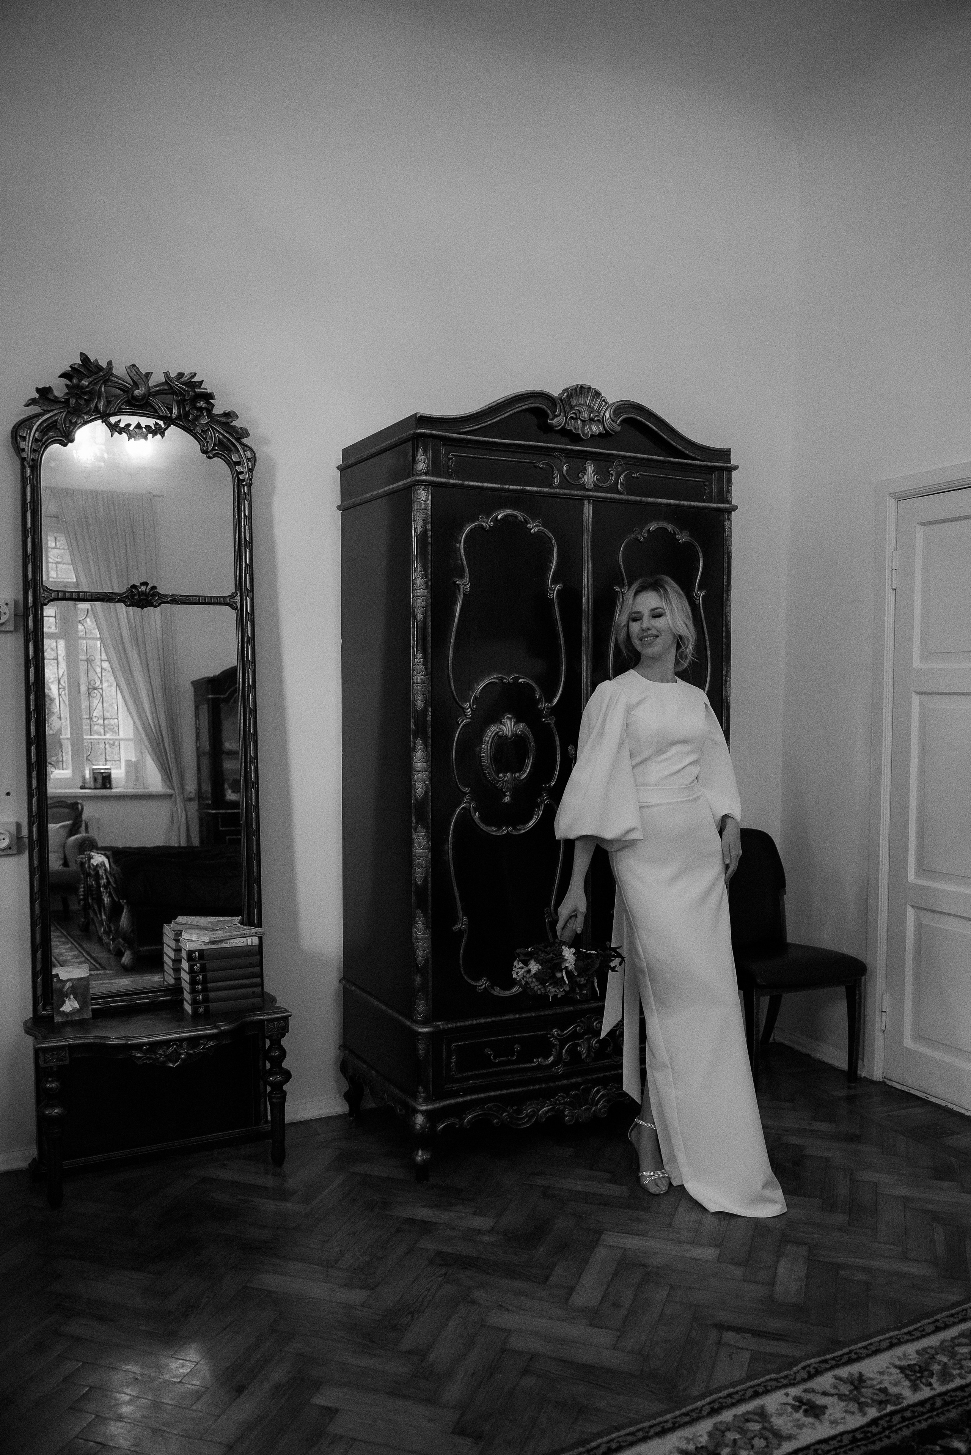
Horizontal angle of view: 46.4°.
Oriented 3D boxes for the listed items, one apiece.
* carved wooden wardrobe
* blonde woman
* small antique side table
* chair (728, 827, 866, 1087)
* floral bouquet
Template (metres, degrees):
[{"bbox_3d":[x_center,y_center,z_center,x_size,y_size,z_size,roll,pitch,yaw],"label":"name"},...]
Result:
[{"bbox_3d":[0.164,0.126,3.673,1.122,2.308,0.619,-1,3,-28],"label":"carved wooden wardrobe"},{"bbox_3d":[0.528,0.429,3.234,0.570,1.740,0.480,0,2,-14],"label":"blonde woman"},{"bbox_3d":[-0.951,1.068,3.305,0.705,0.448,0.315,-1,3,-28],"label":"small antique side table"},{"bbox_3d":[1.037,0.830,4.172,0.485,0.866,0.540,-1,3,-22],"label":"chair"},{"bbox_3d":[0.242,0.707,3.330,0.290,0.175,0.240,0,2,-14],"label":"floral bouquet"}]

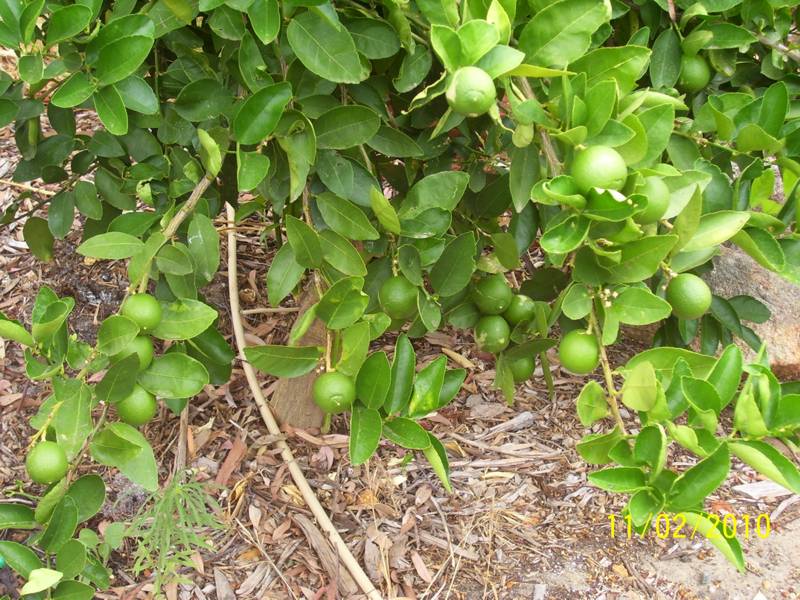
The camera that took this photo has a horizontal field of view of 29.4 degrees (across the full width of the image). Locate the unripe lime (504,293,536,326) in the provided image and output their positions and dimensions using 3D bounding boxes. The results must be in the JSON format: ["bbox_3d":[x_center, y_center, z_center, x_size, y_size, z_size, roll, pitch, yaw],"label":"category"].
[{"bbox_3d":[0.147,0.013,1.860,0.040,0.041,0.040,0,28,0],"label":"unripe lime"}]

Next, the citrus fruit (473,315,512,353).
[{"bbox_3d":[0.111,0.041,1.830,0.044,0.046,0.044,0,28,0],"label":"citrus fruit"}]

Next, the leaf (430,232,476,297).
[{"bbox_3d":[0.059,-0.039,1.680,0.047,0.018,0.079,24,76,13],"label":"leaf"}]

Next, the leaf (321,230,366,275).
[{"bbox_3d":[-0.063,-0.052,1.670,0.072,0.018,0.035,43,73,8],"label":"leaf"}]

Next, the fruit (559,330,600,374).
[{"bbox_3d":[0.188,0.054,1.600,0.044,0.046,0.044,0,25,0],"label":"fruit"}]

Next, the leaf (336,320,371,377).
[{"bbox_3d":[-0.053,0.056,1.750,0.039,0.069,0.018,27,-4,19],"label":"leaf"}]

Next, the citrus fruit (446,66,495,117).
[{"bbox_3d":[0.076,-0.221,1.620,0.051,0.053,0.051,0,-6,0],"label":"citrus fruit"}]

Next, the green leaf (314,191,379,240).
[{"bbox_3d":[-0.060,-0.096,1.750,0.090,0.017,0.042,33,69,14],"label":"green leaf"}]

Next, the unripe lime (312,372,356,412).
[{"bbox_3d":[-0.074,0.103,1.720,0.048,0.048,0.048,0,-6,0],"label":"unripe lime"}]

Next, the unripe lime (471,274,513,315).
[{"bbox_3d":[0.104,-0.006,1.720,0.044,0.045,0.044,0,25,0],"label":"unripe lime"}]

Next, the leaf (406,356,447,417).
[{"bbox_3d":[0.029,0.093,1.620,0.036,0.074,0.016,29,0,24],"label":"leaf"}]

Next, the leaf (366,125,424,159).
[{"bbox_3d":[-0.012,-0.175,1.680,0.080,0.012,0.042,24,62,6],"label":"leaf"}]

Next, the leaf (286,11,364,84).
[{"bbox_3d":[-0.074,-0.247,1.500,0.053,0.014,0.108,-40,70,-14],"label":"leaf"}]

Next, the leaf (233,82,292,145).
[{"bbox_3d":[-0.144,-0.196,1.600,0.040,0.014,0.092,35,67,9],"label":"leaf"}]

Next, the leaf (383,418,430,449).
[{"bbox_3d":[0.007,0.148,1.689,0.057,0.011,0.034,22,62,12],"label":"leaf"}]

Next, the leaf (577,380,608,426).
[{"bbox_3d":[0.213,0.115,1.701,0.034,0.053,0.014,4,-16,23],"label":"leaf"}]

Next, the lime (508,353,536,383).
[{"bbox_3d":[0.143,0.080,1.830,0.038,0.040,0.038,0,30,0],"label":"lime"}]

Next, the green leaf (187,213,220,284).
[{"bbox_3d":[-0.224,-0.059,1.740,0.038,0.018,0.079,-6,73,-11],"label":"green leaf"}]

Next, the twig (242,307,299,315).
[{"bbox_3d":[-0.187,0.017,2.200,0.089,0.009,0.010,-1,30,-2],"label":"twig"}]

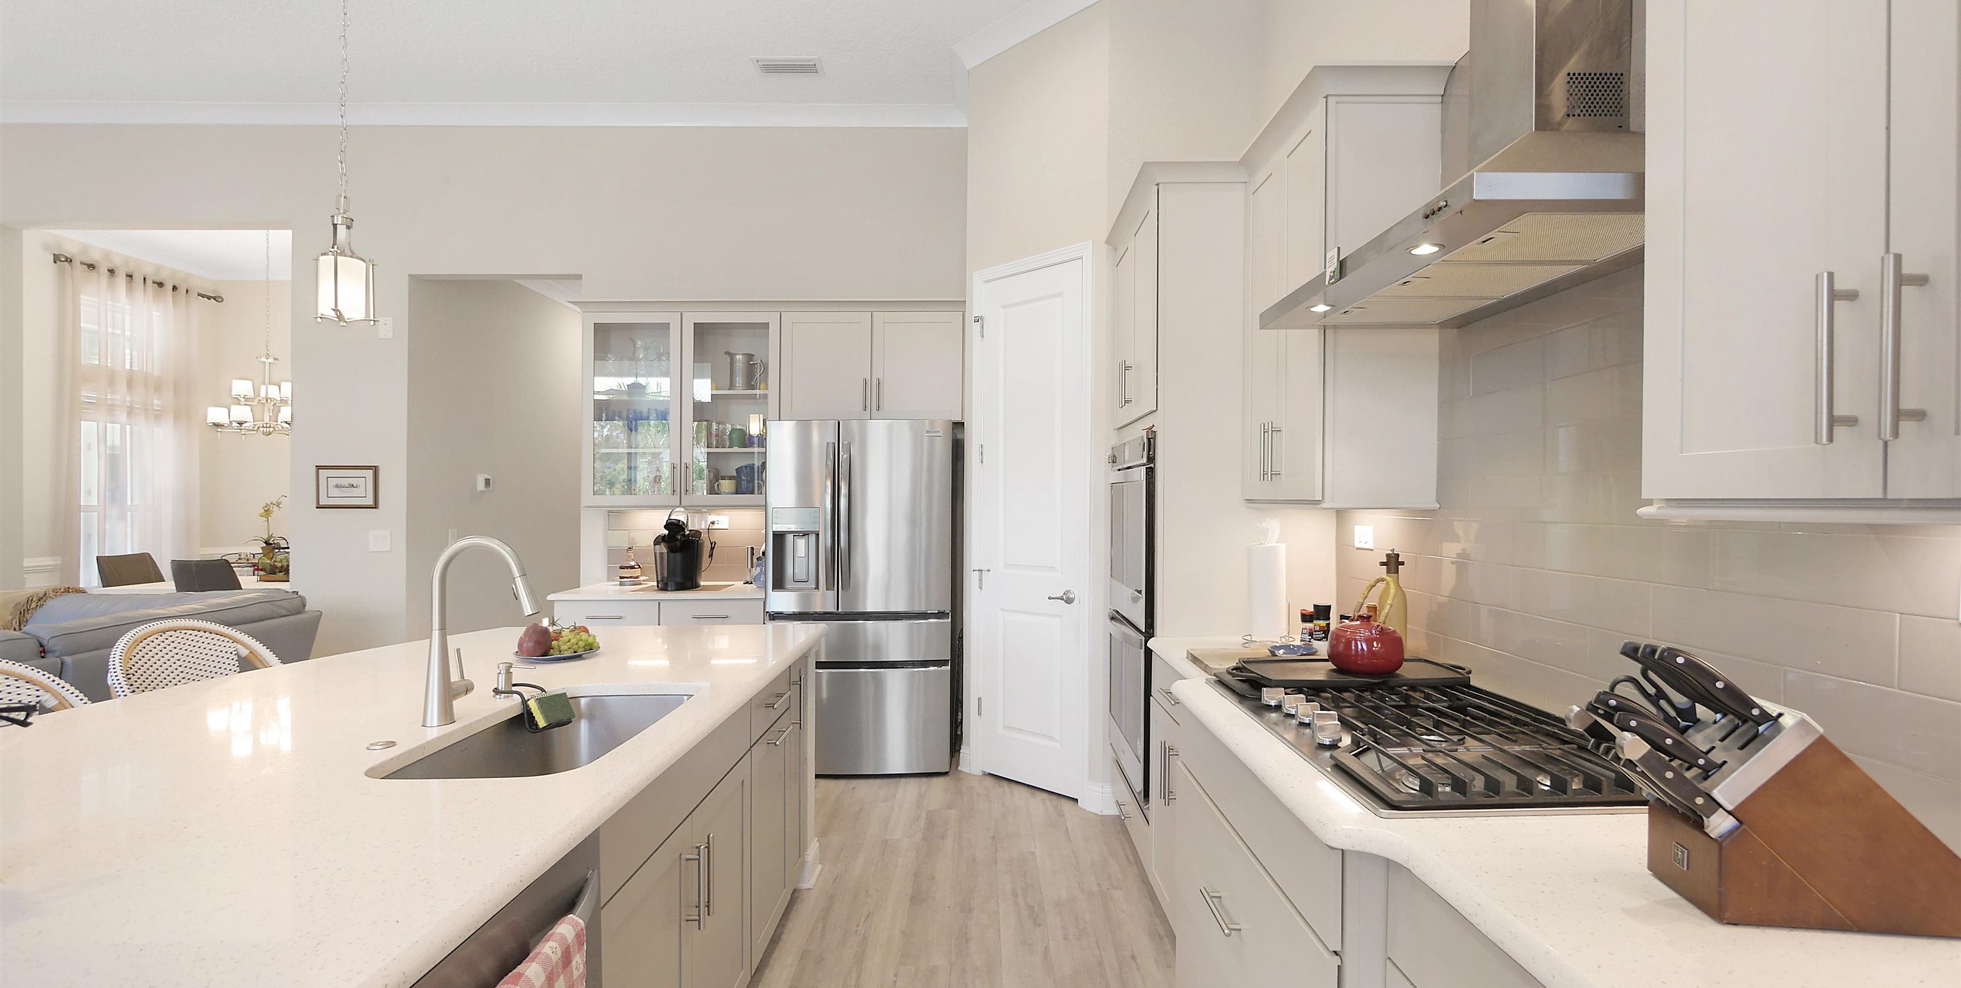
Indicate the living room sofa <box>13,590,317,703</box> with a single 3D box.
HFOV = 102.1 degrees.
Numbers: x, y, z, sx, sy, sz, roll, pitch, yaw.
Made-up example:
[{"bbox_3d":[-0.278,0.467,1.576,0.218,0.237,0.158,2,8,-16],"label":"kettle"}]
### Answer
[{"bbox_3d":[-3.980,0.981,3.025,0.960,0.880,2.350,0,0,0],"label":"living room sofa"}]

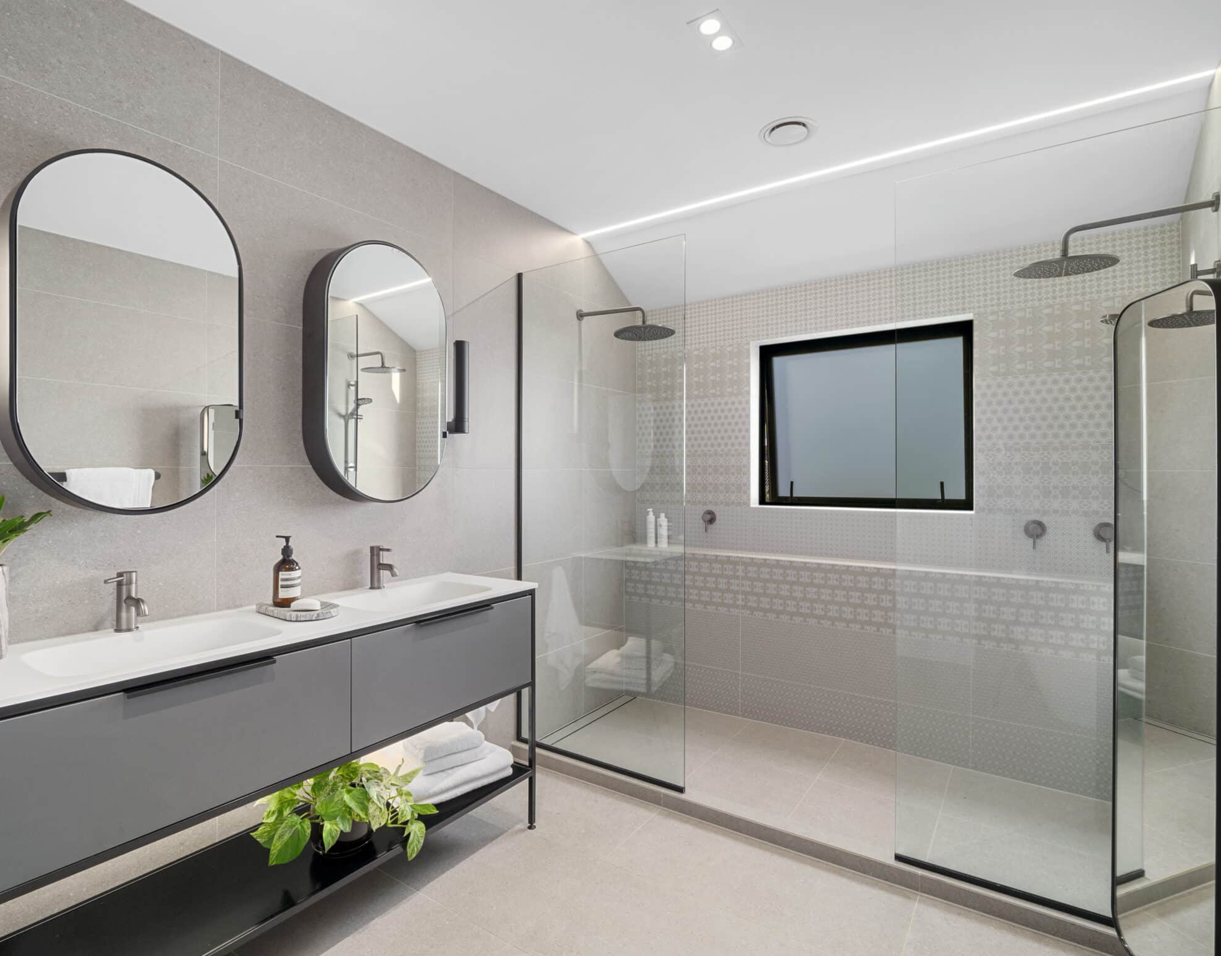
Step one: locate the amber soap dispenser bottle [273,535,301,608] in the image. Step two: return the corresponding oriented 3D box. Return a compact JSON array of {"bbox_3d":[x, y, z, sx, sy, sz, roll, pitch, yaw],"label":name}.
[{"bbox_3d":[-0.940,0.271,1.714,0.073,0.203,0.072,0,0,-22],"label":"amber soap dispenser bottle"}]

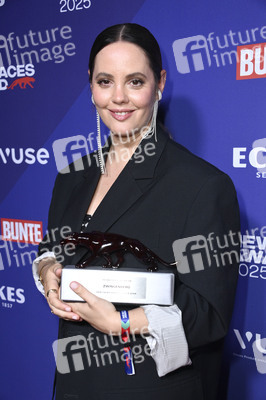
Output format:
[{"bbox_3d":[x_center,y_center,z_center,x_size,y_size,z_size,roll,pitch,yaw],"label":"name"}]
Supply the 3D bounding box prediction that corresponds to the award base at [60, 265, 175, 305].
[{"bbox_3d":[-0.027,0.157,0.907,0.204,0.057,0.053,3,0,0],"label":"award base"}]

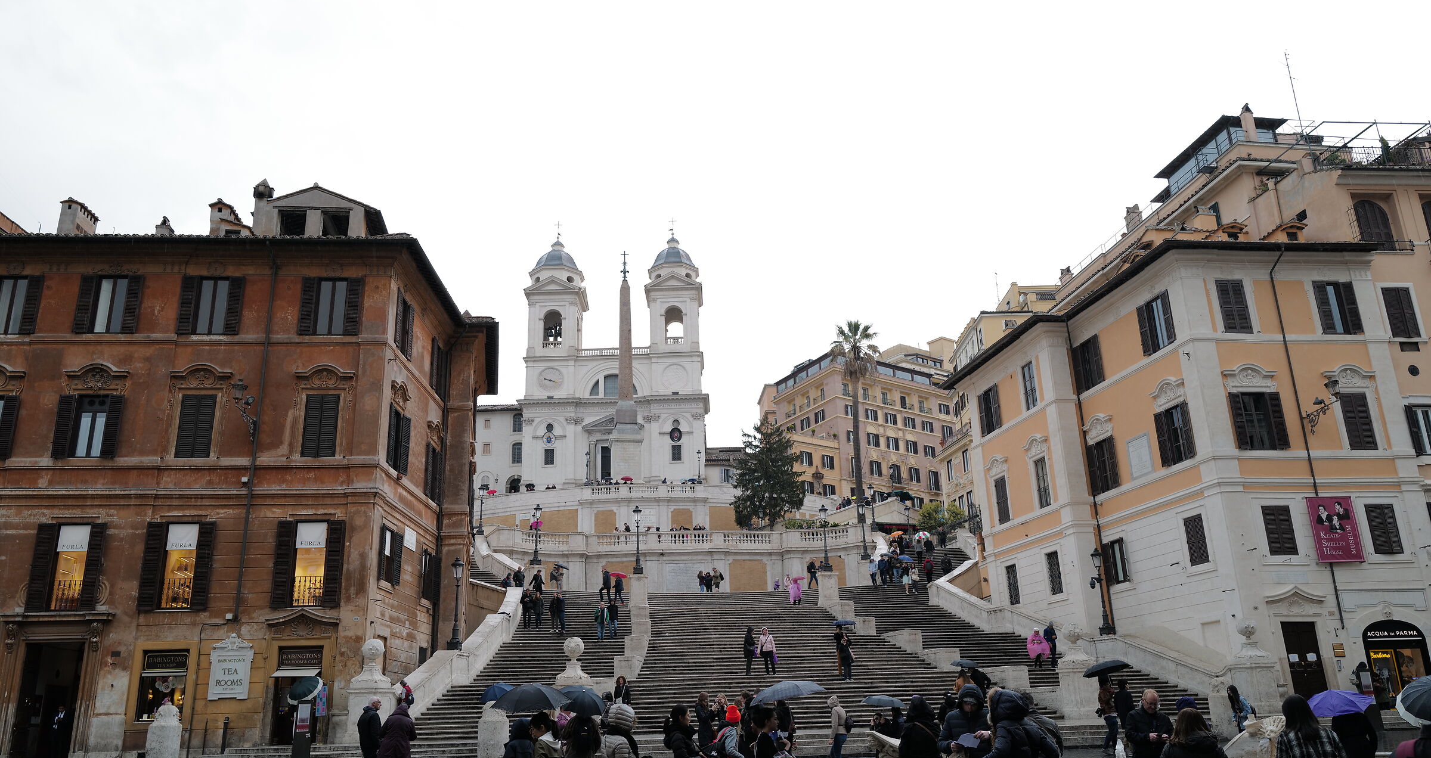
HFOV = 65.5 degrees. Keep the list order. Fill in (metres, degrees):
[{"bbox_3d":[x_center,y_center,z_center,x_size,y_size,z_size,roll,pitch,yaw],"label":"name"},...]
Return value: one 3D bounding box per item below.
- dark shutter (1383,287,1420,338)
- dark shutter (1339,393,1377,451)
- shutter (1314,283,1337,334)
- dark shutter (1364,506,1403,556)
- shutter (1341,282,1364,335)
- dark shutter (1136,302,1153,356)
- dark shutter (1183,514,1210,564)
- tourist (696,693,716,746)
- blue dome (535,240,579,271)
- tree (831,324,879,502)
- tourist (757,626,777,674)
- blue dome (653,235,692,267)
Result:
[{"bbox_3d":[27.616,-2.656,44.825,1.206,2.158,0.060,0,-18,-6],"label":"dark shutter"},{"bbox_3d":[21.680,1.425,37.546,0.985,1.960,0.100,0,-18,-7],"label":"dark shutter"},{"bbox_3d":[24.144,-2.804,44.098,0.560,2.150,0.070,0,-18,-4],"label":"shutter"},{"bbox_3d":[21.855,4.918,36.405,1.014,1.641,0.100,0,-18,-7],"label":"dark shutter"},{"bbox_3d":[25.534,-2.848,44.648,0.520,2.189,0.060,-2,-18,0],"label":"shutter"},{"bbox_3d":[17.950,-2.010,46.537,0.060,2.179,0.520,4,-19,-17],"label":"dark shutter"},{"bbox_3d":[18.578,6.236,42.999,0.080,1.850,1.150,2,-18,-9],"label":"dark shutter"},{"bbox_3d":[-0.210,7.770,24.605,0.460,1.640,0.460,-9,-19,23],"label":"tourist"},{"bbox_3d":[-22.454,-17.160,157.461,6.100,5.000,6.100,-2,-18,0],"label":"blue dome"},{"bbox_3d":[10.704,4.043,84.056,3.748,18.066,3.748,-2,-18,0],"label":"tree"},{"bbox_3d":[1.764,9.645,39.415,0.600,1.640,0.380,-5,-18,8],"label":"tourist"},{"bbox_3d":[-5.599,-16.764,147.298,5.600,4.200,5.600,-1,-18,0],"label":"blue dome"}]

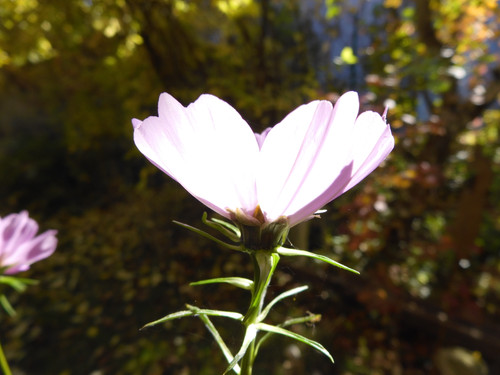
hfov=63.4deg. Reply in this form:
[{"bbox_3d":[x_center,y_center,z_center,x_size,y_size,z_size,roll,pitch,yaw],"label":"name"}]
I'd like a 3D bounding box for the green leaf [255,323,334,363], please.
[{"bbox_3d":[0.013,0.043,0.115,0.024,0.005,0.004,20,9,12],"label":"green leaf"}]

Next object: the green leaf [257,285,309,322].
[{"bbox_3d":[0.010,0.034,0.124,0.019,0.005,0.004,-25,18,-28],"label":"green leaf"}]

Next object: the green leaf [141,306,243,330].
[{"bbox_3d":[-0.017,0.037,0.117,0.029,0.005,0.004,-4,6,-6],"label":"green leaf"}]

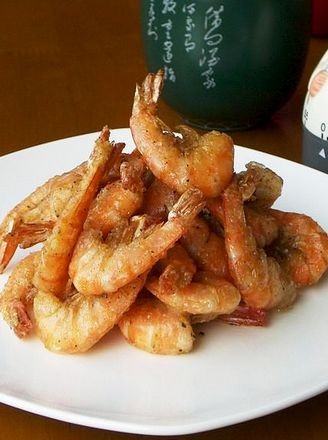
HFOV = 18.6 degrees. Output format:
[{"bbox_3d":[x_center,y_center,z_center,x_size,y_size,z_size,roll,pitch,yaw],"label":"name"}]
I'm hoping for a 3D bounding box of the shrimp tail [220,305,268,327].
[{"bbox_3d":[0.040,0.048,0.506,0.026,0.009,0.014,-3,31,-4],"label":"shrimp tail"}]

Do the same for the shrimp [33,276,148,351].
[{"bbox_3d":[-0.036,0.045,0.490,0.054,0.030,0.034,2,31,3],"label":"shrimp"}]

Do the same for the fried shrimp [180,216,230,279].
[{"bbox_3d":[0.022,0.015,0.520,0.027,0.033,0.038,-17,35,-25],"label":"fried shrimp"}]

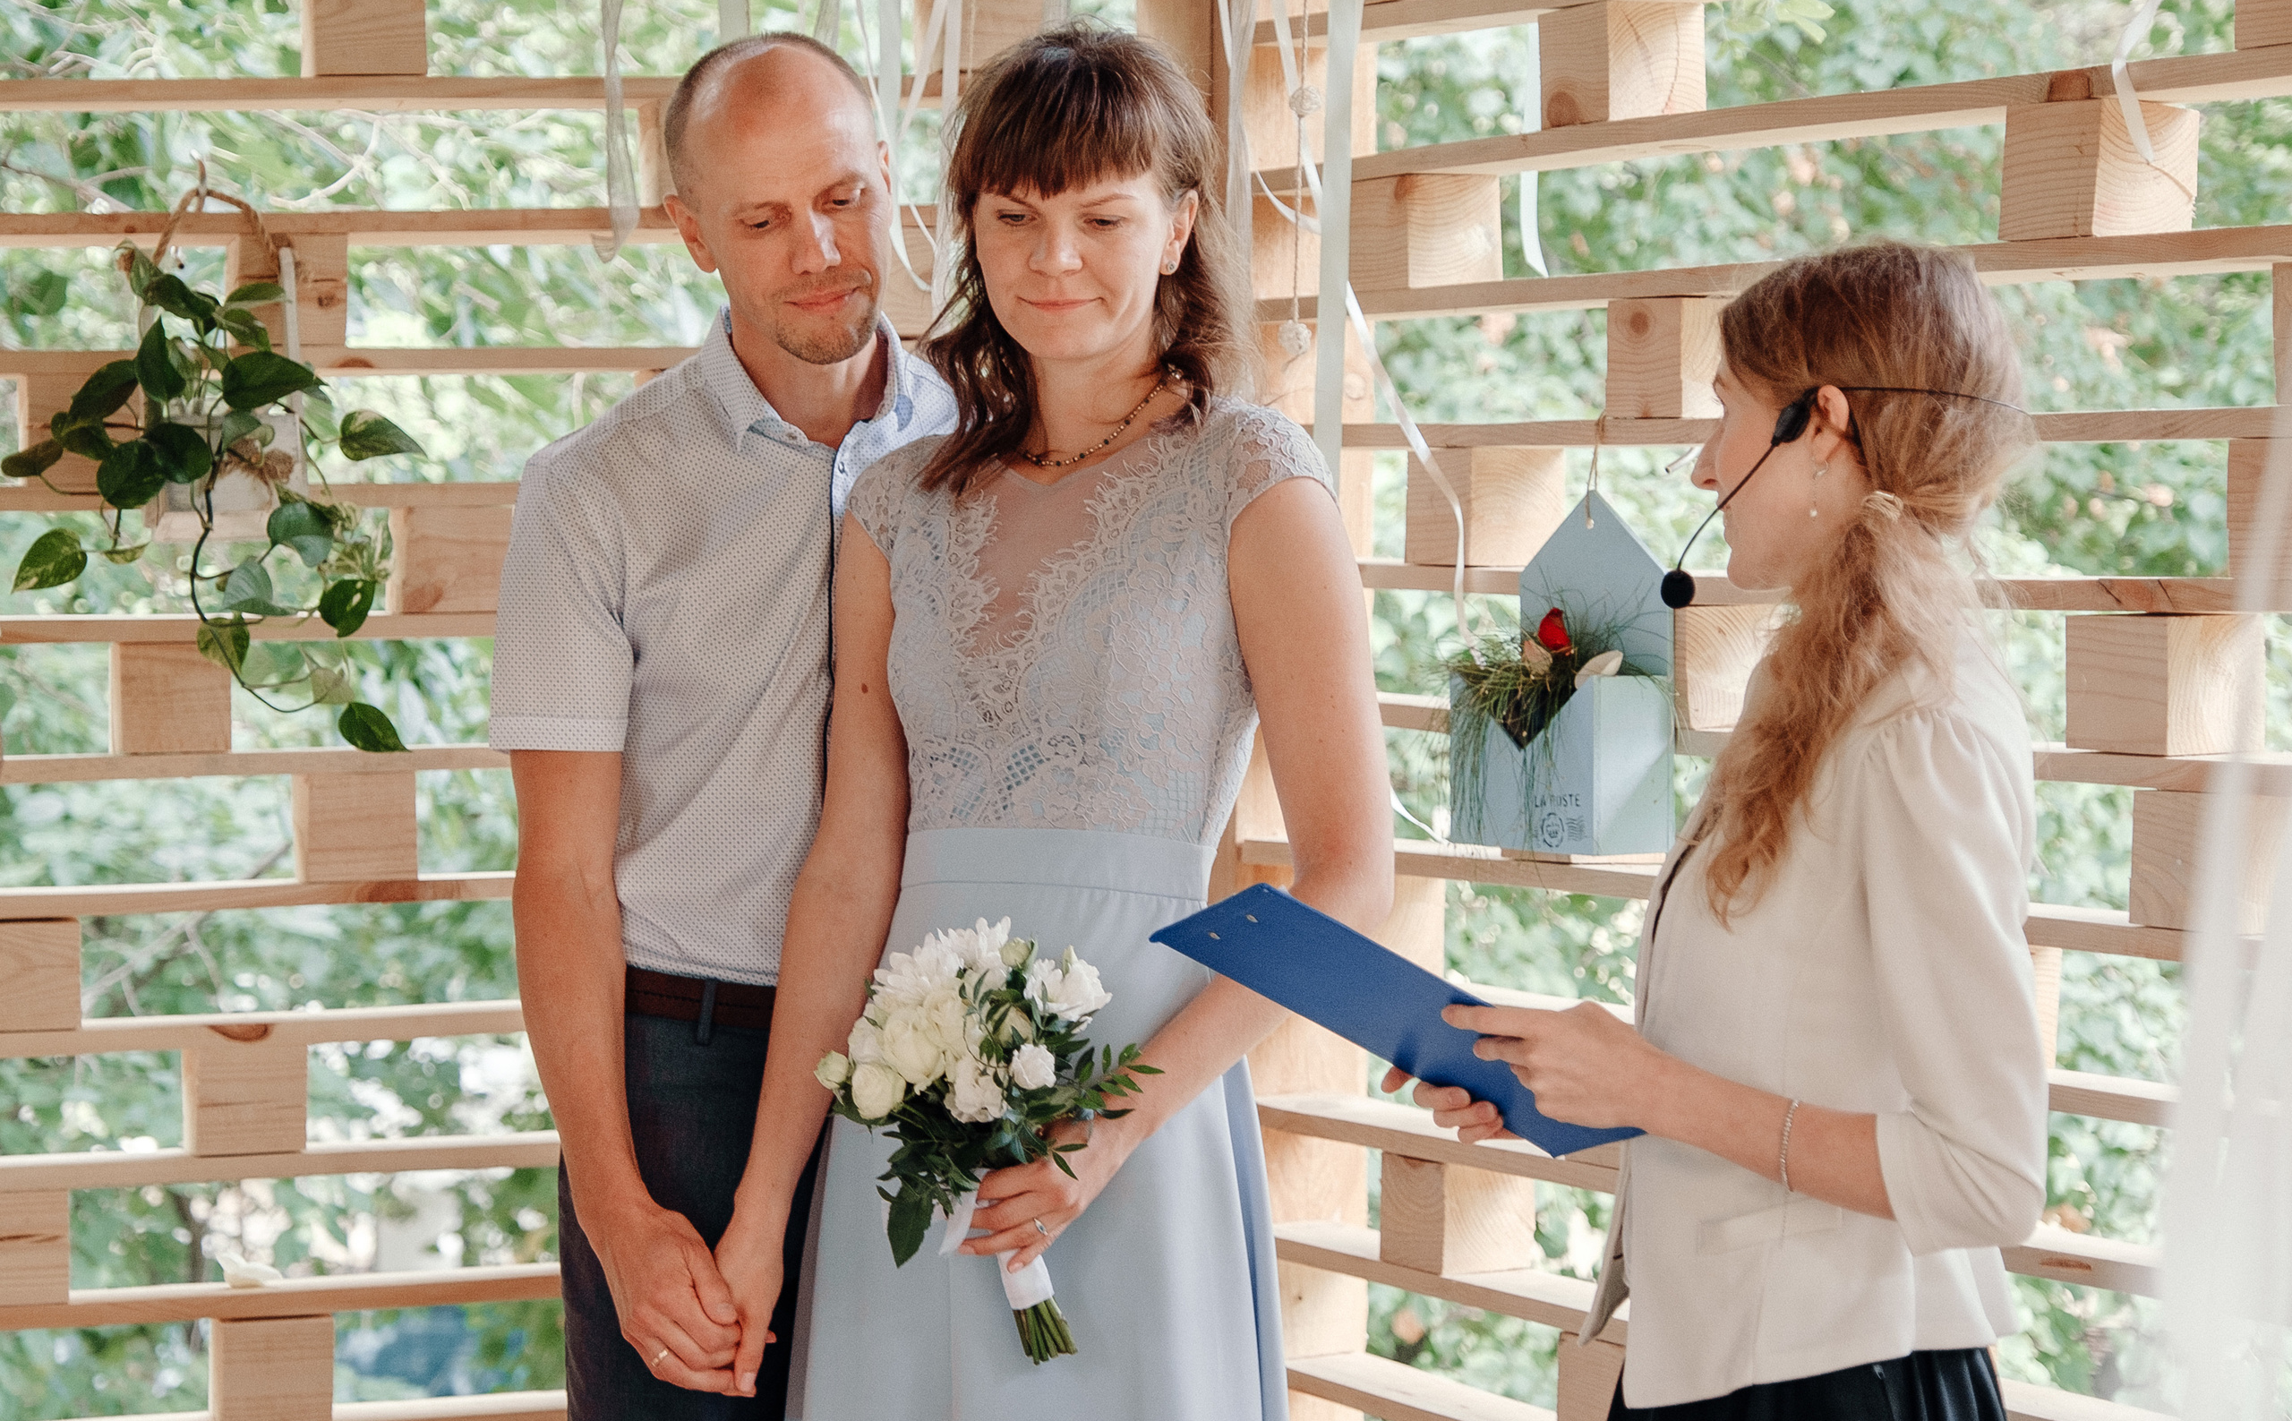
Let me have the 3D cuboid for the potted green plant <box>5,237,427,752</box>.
[{"bbox_3d":[-0.828,-0.192,3.513,0.360,0.445,0.230,-1,4,-9],"label":"potted green plant"}]

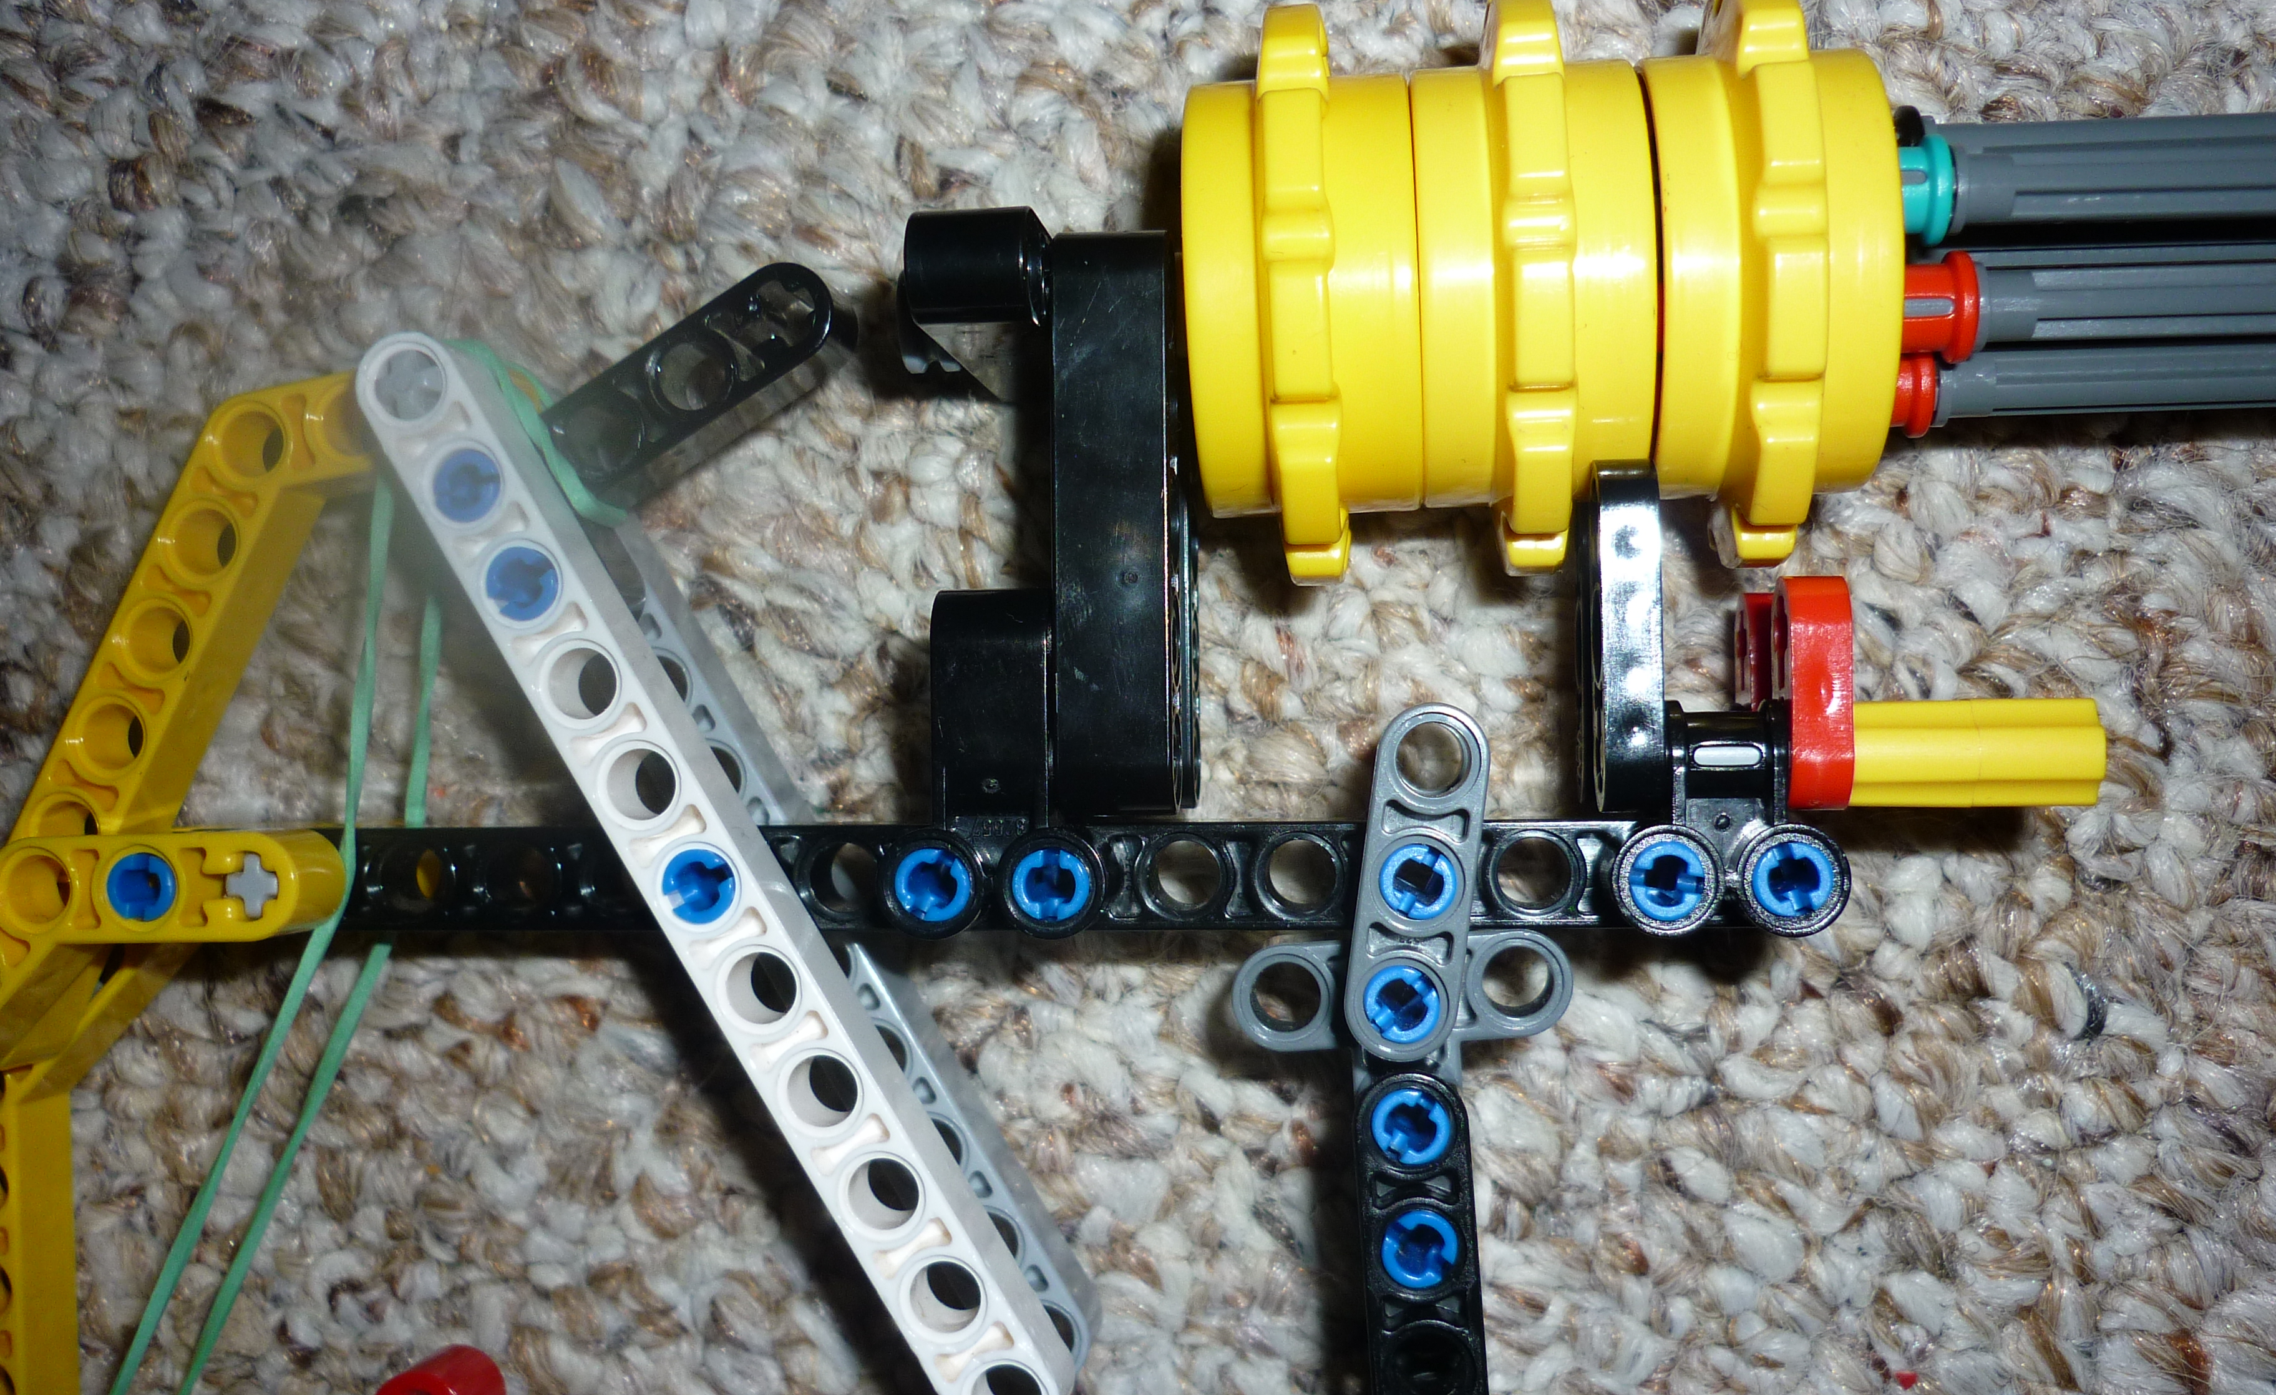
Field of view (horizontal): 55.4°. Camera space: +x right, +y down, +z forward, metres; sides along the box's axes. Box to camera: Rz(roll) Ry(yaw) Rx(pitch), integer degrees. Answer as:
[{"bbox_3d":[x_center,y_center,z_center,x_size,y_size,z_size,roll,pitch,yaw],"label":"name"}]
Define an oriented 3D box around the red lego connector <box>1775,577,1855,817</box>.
[{"bbox_3d":[0.044,0.000,0.143,0.004,0.007,0.015,-1,89,6],"label":"red lego connector"}]

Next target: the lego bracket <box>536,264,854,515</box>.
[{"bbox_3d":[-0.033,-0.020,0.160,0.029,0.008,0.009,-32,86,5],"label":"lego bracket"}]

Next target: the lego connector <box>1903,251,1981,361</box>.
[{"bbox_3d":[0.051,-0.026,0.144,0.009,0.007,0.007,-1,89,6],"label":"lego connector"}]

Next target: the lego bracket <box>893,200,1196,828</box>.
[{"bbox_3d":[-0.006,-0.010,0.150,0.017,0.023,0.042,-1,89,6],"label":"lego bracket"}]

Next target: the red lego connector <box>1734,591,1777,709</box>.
[{"bbox_3d":[0.046,0.000,0.159,0.004,0.007,0.015,-1,89,6],"label":"red lego connector"}]

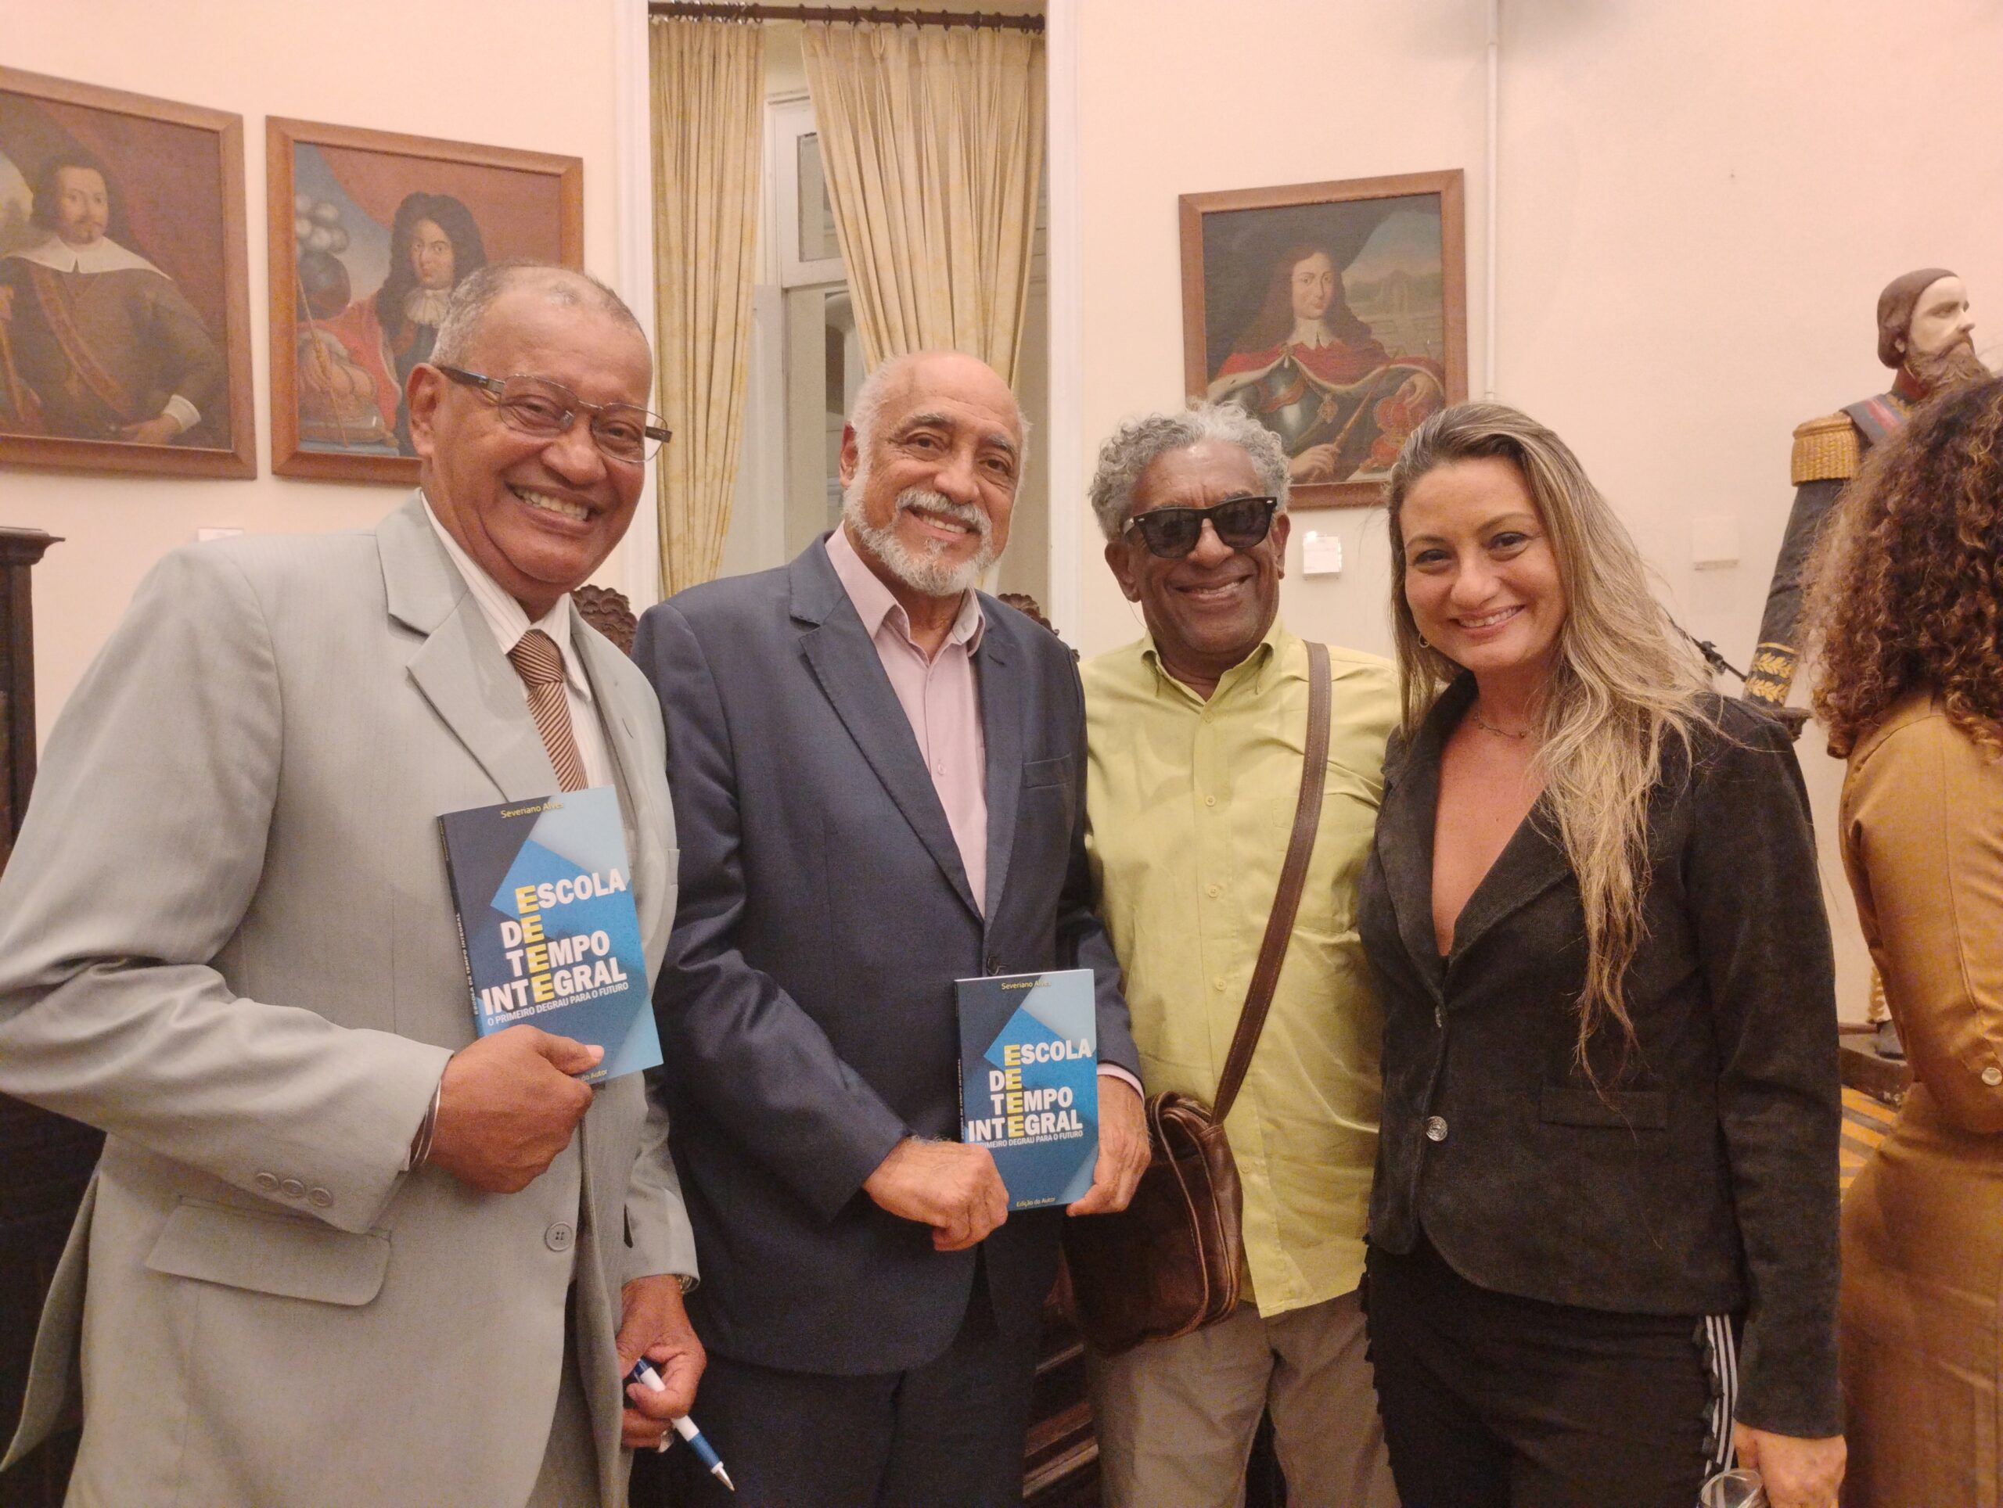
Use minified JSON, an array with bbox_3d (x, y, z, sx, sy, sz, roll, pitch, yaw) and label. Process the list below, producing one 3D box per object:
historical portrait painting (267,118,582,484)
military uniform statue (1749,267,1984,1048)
[{"bbox_3d":[-1.567,-1.208,4.468,0.820,0.962,0.050,-1,2,-24],"label":"historical portrait painting"},{"bbox_3d":[2.173,-0.219,3.950,0.700,1.920,0.460,-1,3,-10],"label":"military uniform statue"}]

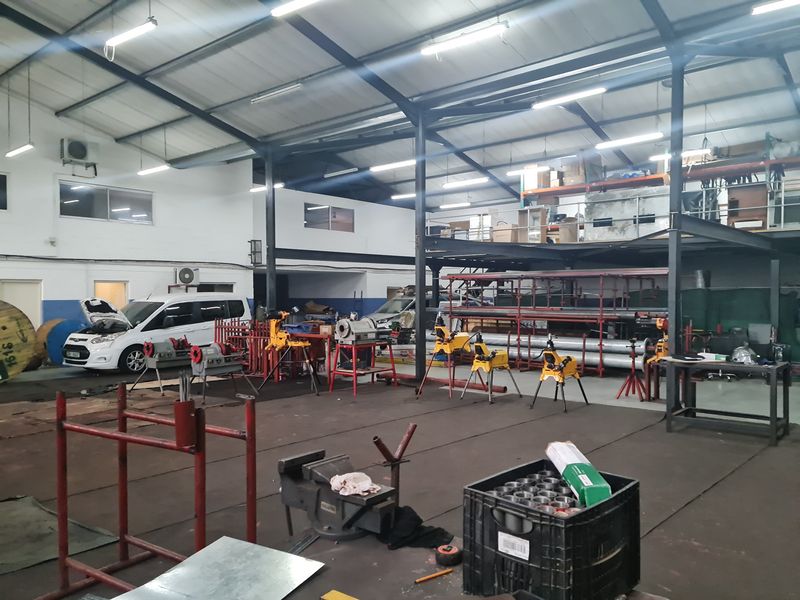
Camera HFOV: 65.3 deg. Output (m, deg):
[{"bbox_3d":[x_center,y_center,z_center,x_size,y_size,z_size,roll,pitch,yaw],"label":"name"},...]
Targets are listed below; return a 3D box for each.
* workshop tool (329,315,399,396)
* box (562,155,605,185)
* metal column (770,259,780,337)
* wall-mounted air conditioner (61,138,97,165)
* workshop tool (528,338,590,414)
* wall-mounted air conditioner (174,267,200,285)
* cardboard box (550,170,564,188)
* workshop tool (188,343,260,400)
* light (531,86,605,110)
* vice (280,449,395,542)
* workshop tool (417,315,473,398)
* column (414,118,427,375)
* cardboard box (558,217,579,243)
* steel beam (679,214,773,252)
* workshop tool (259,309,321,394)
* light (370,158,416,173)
[{"bbox_3d":[-0.624,0.980,11.364,0.750,1.340,1.170,0,1,41],"label":"workshop tool"},{"bbox_3d":[5.722,-3.987,19.491,0.950,0.850,0.850,0,1,40],"label":"box"},{"bbox_3d":[8.895,0.252,14.782,0.150,2.655,0.190,0,1,41],"label":"metal column"},{"bbox_3d":[-8.160,-3.755,15.846,0.290,0.540,0.800,0,1,41],"label":"wall-mounted air conditioner"},{"bbox_3d":[2.487,1.099,9.690,0.600,1.100,0.850,0,1,40],"label":"workshop tool"},{"bbox_3d":[-6.109,-0.679,17.815,0.270,0.490,0.700,0,1,41],"label":"wall-mounted air conditioner"},{"bbox_3d":[5.002,-3.804,19.782,0.290,0.550,0.360,0,1,40],"label":"cardboard box"},{"bbox_3d":[-3.042,1.200,10.731,0.600,0.950,1.120,0,1,40],"label":"workshop tool"},{"bbox_3d":[3.302,-3.915,12.156,1.520,0.100,0.120,0,1,41],"label":"light"},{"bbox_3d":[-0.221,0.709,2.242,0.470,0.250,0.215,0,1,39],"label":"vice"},{"bbox_3d":[0.876,0.954,10.839,0.650,1.390,1.000,0,1,33],"label":"workshop tool"},{"bbox_3d":[0.400,-1.036,12.573,0.150,5.363,0.190,0,1,41],"label":"column"},{"bbox_3d":[4.445,-1.784,16.402,0.320,0.630,0.420,0,1,41],"label":"cardboard box"},{"bbox_3d":[6.506,-1.208,12.066,0.150,0.230,7.103,0,1,41],"label":"steel beam"},{"bbox_3d":[-2.014,0.931,11.609,1.000,1.460,0.950,0,1,37],"label":"workshop tool"},{"bbox_3d":[-0.137,-3.234,14.916,1.530,0.100,0.140,0,1,41],"label":"light"}]

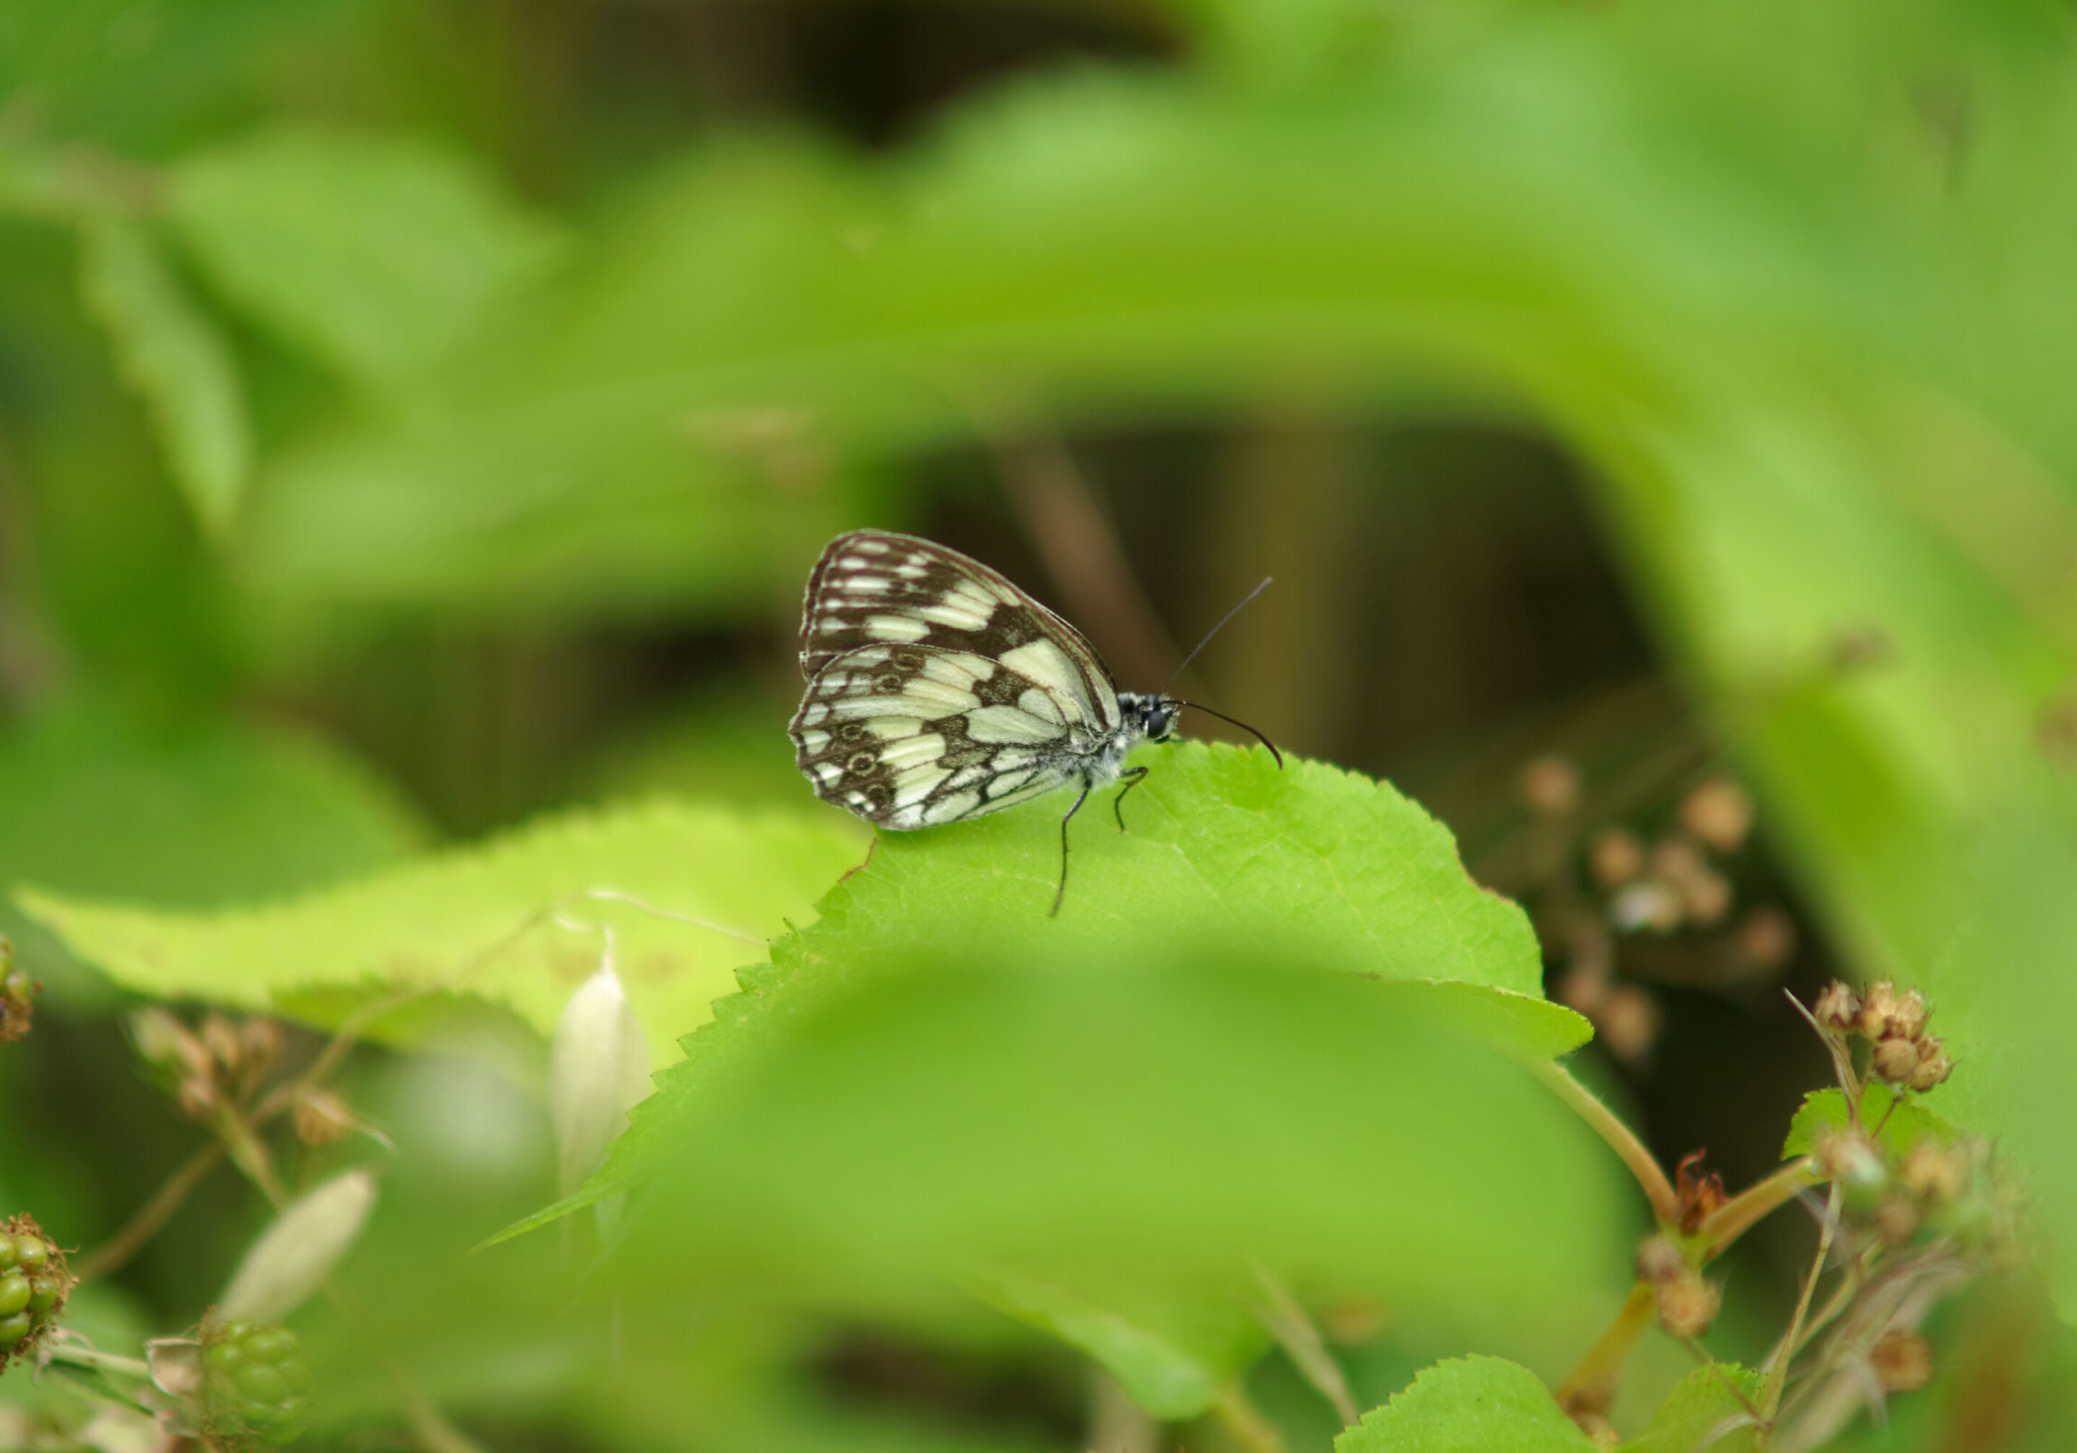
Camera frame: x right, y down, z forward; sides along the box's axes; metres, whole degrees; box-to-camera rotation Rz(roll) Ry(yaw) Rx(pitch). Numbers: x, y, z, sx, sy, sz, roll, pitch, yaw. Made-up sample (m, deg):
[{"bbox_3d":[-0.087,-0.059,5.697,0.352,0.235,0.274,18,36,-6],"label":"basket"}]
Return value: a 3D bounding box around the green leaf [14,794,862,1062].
[{"bbox_3d":[-0.041,0.015,1.390,0.067,0.014,0.040,2,26,-1],"label":"green leaf"}]

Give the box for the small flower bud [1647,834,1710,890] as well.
[{"bbox_3d":[0.047,0.010,1.415,0.004,0.004,0.004,0,18,0],"label":"small flower bud"}]

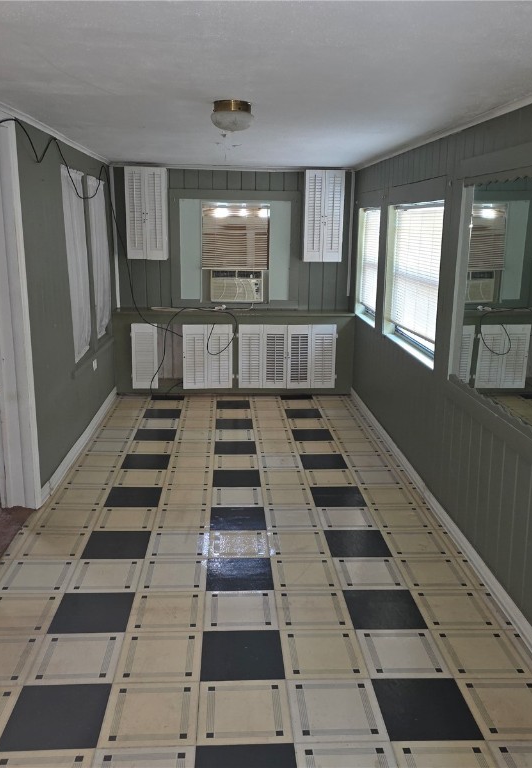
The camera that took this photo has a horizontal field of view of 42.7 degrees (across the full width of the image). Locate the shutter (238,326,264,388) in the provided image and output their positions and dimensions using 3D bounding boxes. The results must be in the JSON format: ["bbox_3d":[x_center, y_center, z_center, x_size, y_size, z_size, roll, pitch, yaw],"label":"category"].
[{"bbox_3d":[-0.138,-0.254,6.422,0.228,0.609,0.028,0,13,-3],"label":"shutter"}]

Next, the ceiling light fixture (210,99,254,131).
[{"bbox_3d":[-0.148,-1.182,3.025,0.190,0.121,0.190,0,13,-3],"label":"ceiling light fixture"}]

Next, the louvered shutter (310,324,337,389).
[{"bbox_3d":[0.548,-0.255,6.460,0.233,0.612,0.028,0,13,-3],"label":"louvered shutter"}]

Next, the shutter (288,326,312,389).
[{"bbox_3d":[0.317,-0.255,6.447,0.228,0.611,0.028,0,13,-3],"label":"shutter"}]

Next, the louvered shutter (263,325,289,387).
[{"bbox_3d":[0.089,-0.254,6.435,0.230,0.610,0.028,0,13,-3],"label":"louvered shutter"}]

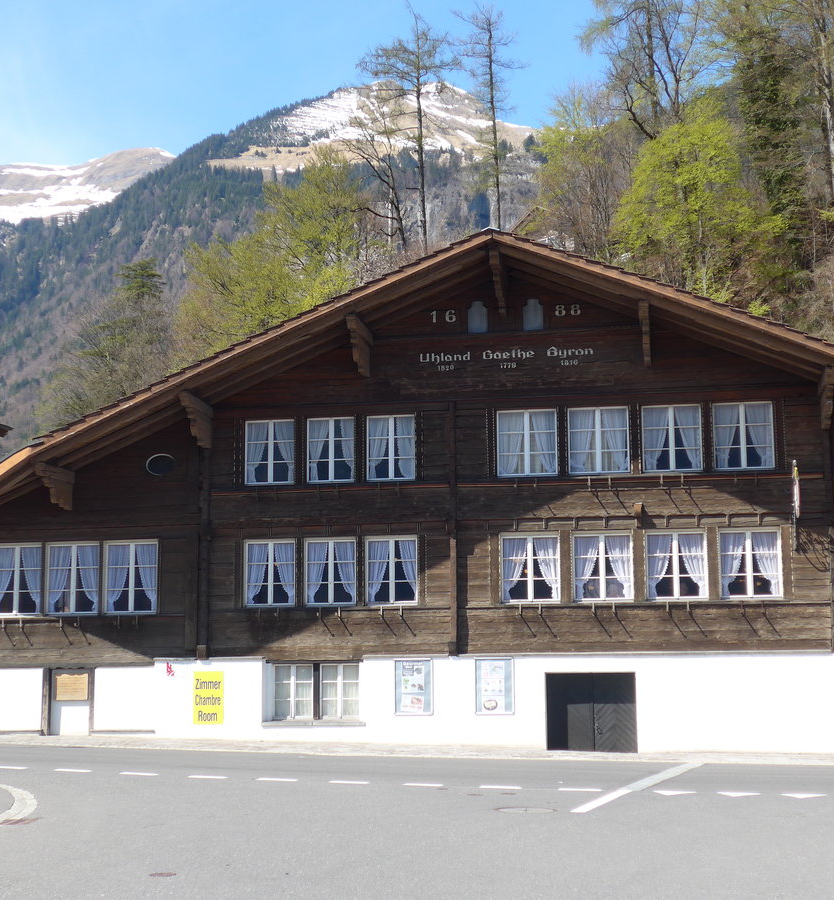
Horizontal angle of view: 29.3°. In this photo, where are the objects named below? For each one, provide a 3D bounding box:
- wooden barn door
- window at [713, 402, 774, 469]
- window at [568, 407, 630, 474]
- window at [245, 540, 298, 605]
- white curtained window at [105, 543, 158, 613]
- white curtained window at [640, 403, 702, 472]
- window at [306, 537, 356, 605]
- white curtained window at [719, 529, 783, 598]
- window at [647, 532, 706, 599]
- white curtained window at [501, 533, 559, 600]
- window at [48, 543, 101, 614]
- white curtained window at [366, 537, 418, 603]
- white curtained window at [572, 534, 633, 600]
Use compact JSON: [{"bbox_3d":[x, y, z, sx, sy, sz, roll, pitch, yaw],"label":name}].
[{"bbox_3d":[3.186,4.783,29.086,1.653,1.415,0.120,-2,-9,11],"label":"wooden barn door"},{"bbox_3d":[5.947,-0.254,29.023,1.057,1.208,0.130,-2,-9,11],"label":"window"},{"bbox_3d":[3.364,-0.180,29.532,1.123,1.239,0.130,-2,-9,11],"label":"window"},{"bbox_3d":[-2.778,2.323,30.107,0.987,1.249,0.120,-2,-9,11],"label":"window"},{"bbox_3d":[-5.509,2.449,30.638,1.071,1.380,0.120,-2,-9,11],"label":"white curtained window"},{"bbox_3d":[4.633,-0.217,28.993,1.051,1.182,0.120,-2,-9,11],"label":"white curtained window"},{"bbox_3d":[-1.623,2.300,30.158,0.963,1.251,0.130,-2,-9,11],"label":"window"},{"bbox_3d":[5.940,2.021,28.398,1.066,1.239,0.120,-2,-9,11],"label":"white curtained window"},{"bbox_3d":[4.656,2.060,28.650,1.069,1.241,0.120,-2,-9,11],"label":"window"},{"bbox_3d":[2.071,2.145,29.158,1.060,1.260,0.120,-2,-9,11],"label":"white curtained window"},{"bbox_3d":[-6.685,2.507,31.145,1.081,1.380,0.130,-2,-9,11],"label":"window"},{"bbox_3d":[-0.467,2.246,29.934,0.987,1.241,0.130,-2,-9,11],"label":"white curtained window"},{"bbox_3d":[3.367,2.106,28.903,1.071,1.250,0.120,-2,-9,11],"label":"white curtained window"}]

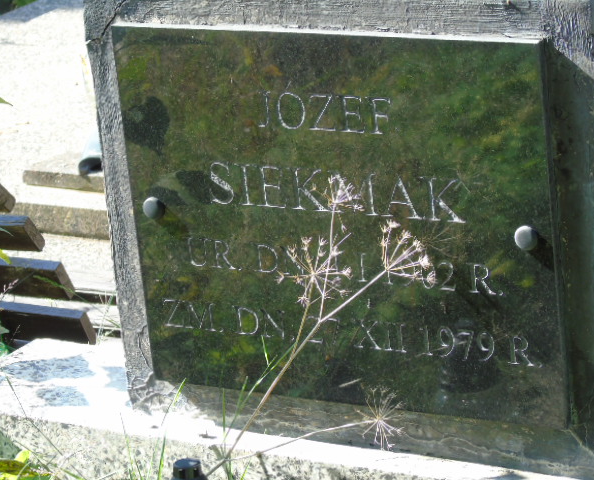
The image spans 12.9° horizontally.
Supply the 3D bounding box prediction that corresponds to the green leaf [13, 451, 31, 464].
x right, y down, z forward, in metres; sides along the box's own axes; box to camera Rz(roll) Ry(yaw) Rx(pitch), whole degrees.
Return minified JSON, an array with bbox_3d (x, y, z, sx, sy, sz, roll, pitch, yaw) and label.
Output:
[{"bbox_3d":[-0.278,0.220,2.660,0.021,0.016,0.012,-5,17,0],"label":"green leaf"}]

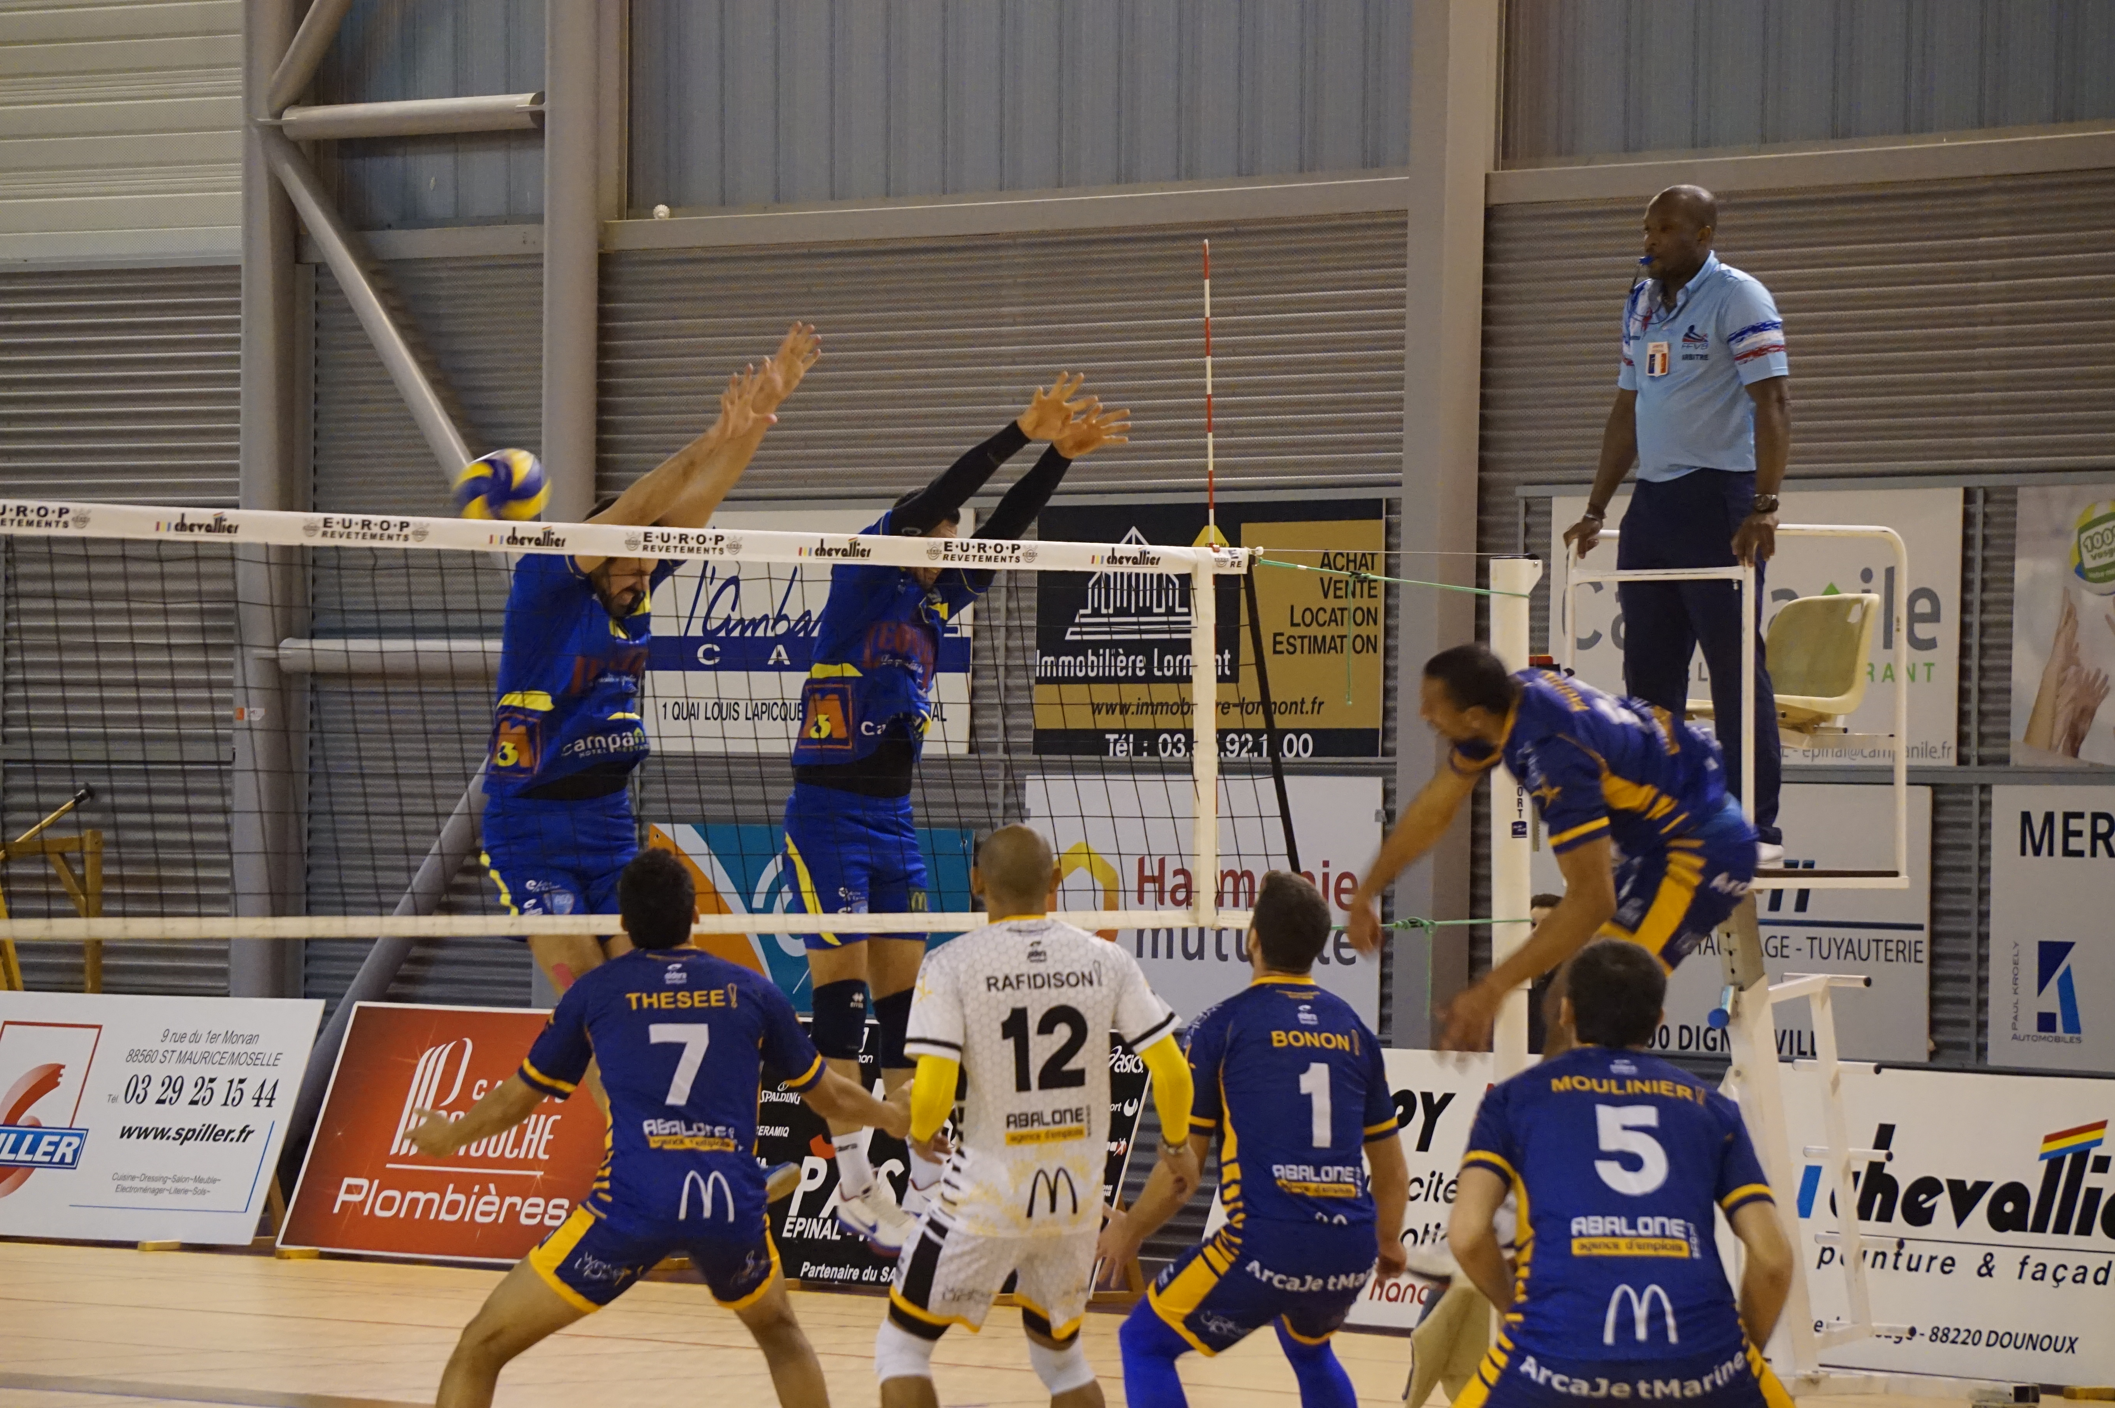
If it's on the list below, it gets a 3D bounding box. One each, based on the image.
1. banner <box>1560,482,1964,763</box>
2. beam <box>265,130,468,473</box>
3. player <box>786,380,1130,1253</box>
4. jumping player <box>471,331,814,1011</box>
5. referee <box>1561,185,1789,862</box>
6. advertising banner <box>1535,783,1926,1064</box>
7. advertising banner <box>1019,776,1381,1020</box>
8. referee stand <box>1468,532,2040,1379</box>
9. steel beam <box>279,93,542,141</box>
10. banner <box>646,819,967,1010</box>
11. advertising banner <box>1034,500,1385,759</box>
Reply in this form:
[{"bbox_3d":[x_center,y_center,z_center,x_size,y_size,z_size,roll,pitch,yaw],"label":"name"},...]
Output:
[{"bbox_3d":[2.581,-0.279,35.390,0.030,1.000,2.000,1,-1,-42],"label":"banner"},{"bbox_3d":[-2.886,-1.526,41.518,0.135,2.500,0.135,2,-43,-43],"label":"beam"},{"bbox_3d":[-0.268,0.289,24.800,0.540,2.260,0.920,2,-1,-43],"label":"player"},{"bbox_3d":[-1.074,0.171,24.162,0.680,2.250,0.900,1,-1,-42],"label":"jumping player"},{"bbox_3d":[1.734,-0.499,26.400,0.450,1.840,0.670,2,-1,-43],"label":"referee"},{"bbox_3d":[2.495,0.810,35.453,0.030,1.000,2.000,1,-1,-42],"label":"advertising banner"},{"bbox_3d":[0.583,0.786,37.953,0.030,0.980,2.030,2,-1,-43],"label":"advertising banner"},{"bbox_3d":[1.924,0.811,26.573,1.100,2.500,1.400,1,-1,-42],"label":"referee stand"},{"bbox_3d":[-2.794,-2.539,41.443,0.140,0.140,1.711,2,-1,-43],"label":"steel beam"},{"bbox_3d":[-1.012,0.886,39.277,0.030,0.770,2.020,1,-1,-42],"label":"banner"},{"bbox_3d":[0.598,-0.291,37.554,0.030,1.000,2.000,1,-1,-42],"label":"advertising banner"}]

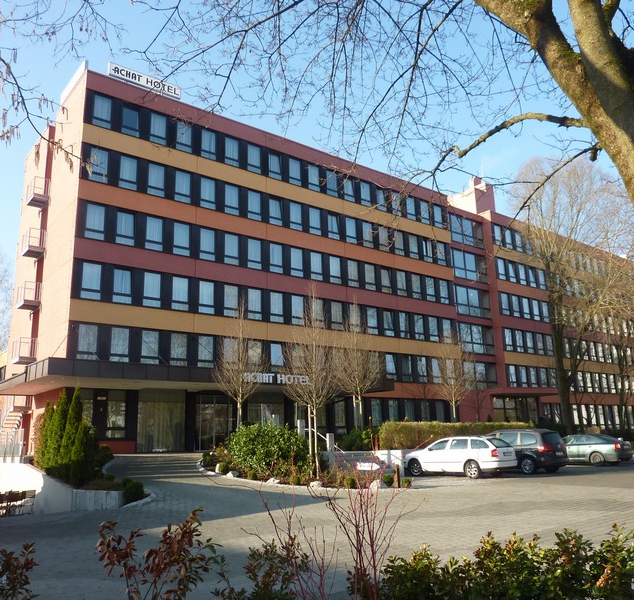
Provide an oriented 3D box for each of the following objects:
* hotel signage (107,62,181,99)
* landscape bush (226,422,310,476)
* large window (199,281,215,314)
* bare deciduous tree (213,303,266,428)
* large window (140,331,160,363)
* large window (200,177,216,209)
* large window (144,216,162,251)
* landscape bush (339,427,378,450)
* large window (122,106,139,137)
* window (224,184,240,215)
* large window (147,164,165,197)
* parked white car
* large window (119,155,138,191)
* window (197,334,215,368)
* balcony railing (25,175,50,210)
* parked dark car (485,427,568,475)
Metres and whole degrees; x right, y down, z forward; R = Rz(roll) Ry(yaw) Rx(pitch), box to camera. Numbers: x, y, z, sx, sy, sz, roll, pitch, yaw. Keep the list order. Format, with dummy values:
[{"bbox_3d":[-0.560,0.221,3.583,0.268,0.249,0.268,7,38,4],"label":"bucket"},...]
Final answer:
[{"bbox_3d":[-8.907,-11.346,30.123,3.776,0.777,0.220,9,-18,-36],"label":"hotel signage"},{"bbox_3d":[-1.891,5.544,21.617,3.142,1.882,2.600,-2,-14,0],"label":"landscape bush"},{"bbox_3d":[-6.082,-0.124,31.734,0.960,1.820,0.120,9,-18,-37],"label":"large window"},{"bbox_3d":[-3.053,3.121,22.801,2.018,6.488,2.018,-2,-14,0],"label":"bare deciduous tree"},{"bbox_3d":[-7.753,2.289,26.877,0.831,1.632,0.120,9,-18,-36],"label":"large window"},{"bbox_3d":[-6.290,-6.127,33.269,0.960,1.820,0.120,9,-18,-37],"label":"large window"},{"bbox_3d":[-8.631,-3.509,30.668,0.960,1.820,0.120,9,-18,-37],"label":"large window"},{"bbox_3d":[1.837,6.172,25.553,1.679,1.128,1.500,-2,-14,0],"label":"landscape bush"},{"bbox_3d":[-10.062,-9.704,31.286,0.960,1.820,0.120,9,-18,-37],"label":"large window"},{"bbox_3d":[-4.813,-5.640,32.825,0.950,1.710,0.150,9,-18,-37],"label":"window"},{"bbox_3d":[-8.023,-5.992,28.988,0.831,1.632,0.120,9,-18,-36],"label":"large window"},{"bbox_3d":[5.548,6.209,22.886,1.770,1.470,4.570,11,-19,-42],"label":"parked white car"},{"bbox_3d":[-9.335,-6.278,28.668,0.900,1.692,0.120,9,-18,-36],"label":"large window"},{"bbox_3d":[-5.606,2.698,29.127,0.900,1.692,0.120,9,-18,-36],"label":"window"},{"bbox_3d":[-16.598,-6.390,34.484,0.868,1.209,1.798,9,-18,-37],"label":"balcony railing"},{"bbox_3d":[7.878,6.421,24.439,4.750,1.700,1.880,-16,-20,43],"label":"parked dark car"}]

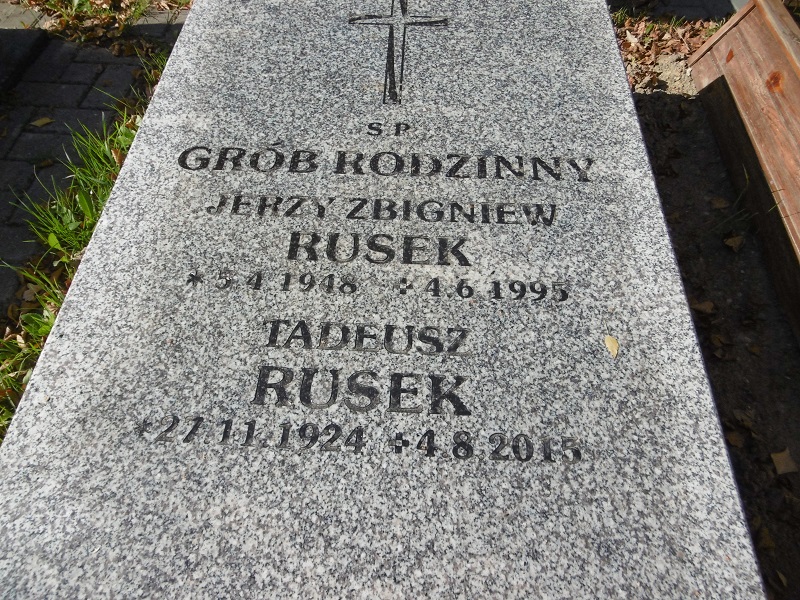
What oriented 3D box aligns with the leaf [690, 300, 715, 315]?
[{"bbox_3d":[0.614,0.017,1.121,0.049,0.012,0.029,-11,56,-9],"label":"leaf"}]

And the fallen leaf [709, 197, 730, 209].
[{"bbox_3d":[0.743,-0.226,1.294,0.044,0.010,0.031,-16,57,-12],"label":"fallen leaf"}]

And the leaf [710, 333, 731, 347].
[{"bbox_3d":[0.622,0.078,1.081,0.027,0.010,0.028,-12,57,-10],"label":"leaf"}]

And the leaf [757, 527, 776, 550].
[{"bbox_3d":[0.575,0.376,0.874,0.026,0.010,0.032,-2,56,-3],"label":"leaf"}]

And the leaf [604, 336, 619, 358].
[{"bbox_3d":[0.273,0.060,0.712,0.015,0.005,0.032,-14,59,-9],"label":"leaf"}]

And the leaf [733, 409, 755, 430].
[{"bbox_3d":[0.612,0.211,0.989,0.021,0.010,0.040,-31,62,-21],"label":"leaf"}]

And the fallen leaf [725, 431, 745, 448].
[{"bbox_3d":[0.586,0.243,0.966,0.027,0.010,0.029,7,56,3],"label":"fallen leaf"}]

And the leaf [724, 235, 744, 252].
[{"bbox_3d":[0.741,-0.131,1.227,0.035,0.013,0.052,38,62,22],"label":"leaf"}]

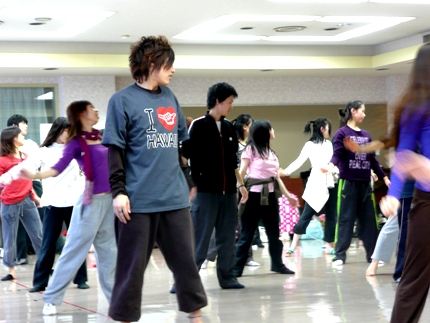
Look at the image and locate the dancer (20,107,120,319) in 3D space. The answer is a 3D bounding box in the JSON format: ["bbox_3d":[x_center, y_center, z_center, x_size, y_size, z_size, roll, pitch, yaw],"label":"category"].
[{"bbox_3d":[-0.990,0.325,8.350,0.740,1.497,0.500,-1,-1,-35],"label":"dancer"}]

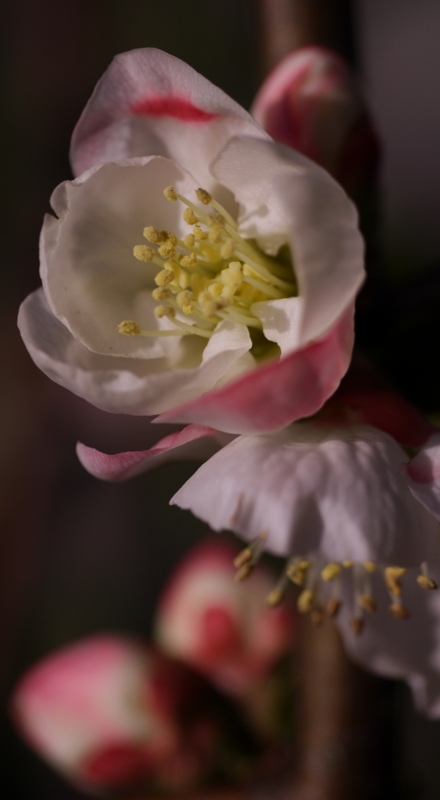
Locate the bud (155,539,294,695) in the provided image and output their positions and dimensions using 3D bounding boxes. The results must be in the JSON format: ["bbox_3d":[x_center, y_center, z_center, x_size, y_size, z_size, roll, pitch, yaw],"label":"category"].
[{"bbox_3d":[0.000,0.026,0.252,0.015,0.018,0.015,-18,18,3],"label":"bud"}]

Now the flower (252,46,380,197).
[{"bbox_3d":[0.011,-0.033,0.245,0.013,0.018,0.013,-16,15,3],"label":"flower"}]

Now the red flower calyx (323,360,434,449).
[{"bbox_3d":[0.018,0.001,0.238,0.012,0.009,0.006,5,6,-10],"label":"red flower calyx"}]

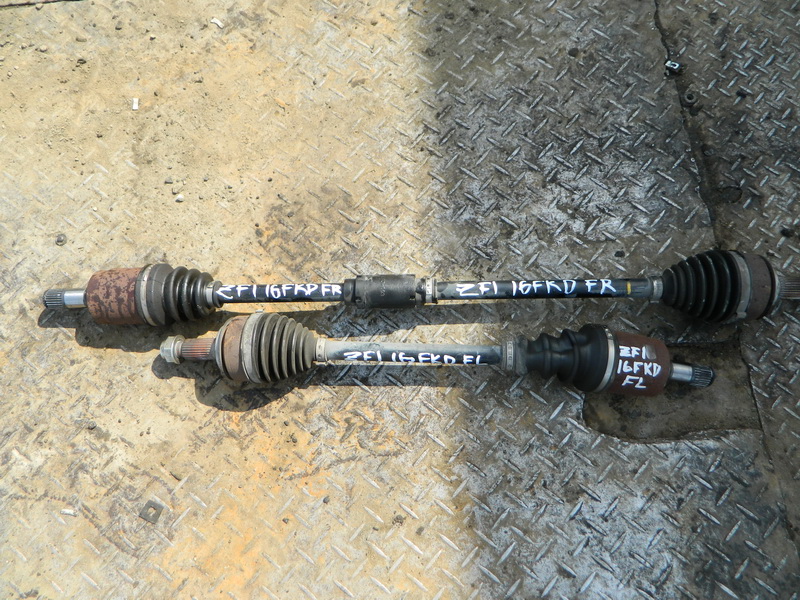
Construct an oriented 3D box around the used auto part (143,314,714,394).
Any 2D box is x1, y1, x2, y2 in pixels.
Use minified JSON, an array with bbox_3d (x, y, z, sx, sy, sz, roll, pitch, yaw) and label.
[{"bbox_3d":[0.036,0.062,0.670,0.640,0.082,0.086,2,75,3],"label":"used auto part"}]

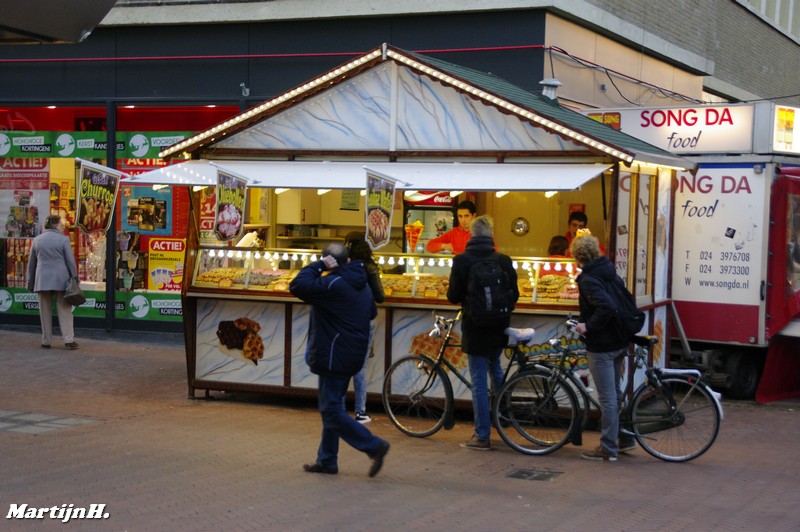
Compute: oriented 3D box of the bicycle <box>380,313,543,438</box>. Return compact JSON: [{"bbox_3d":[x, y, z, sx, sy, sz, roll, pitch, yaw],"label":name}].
[{"bbox_3d":[0.726,0.974,11.460,1.830,1.090,0.580,2,3,12],"label":"bicycle"}]

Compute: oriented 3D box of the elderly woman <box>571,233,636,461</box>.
[{"bbox_3d":[1.694,0.649,10.972,0.460,1.830,0.500,4,4,35],"label":"elderly woman"}]

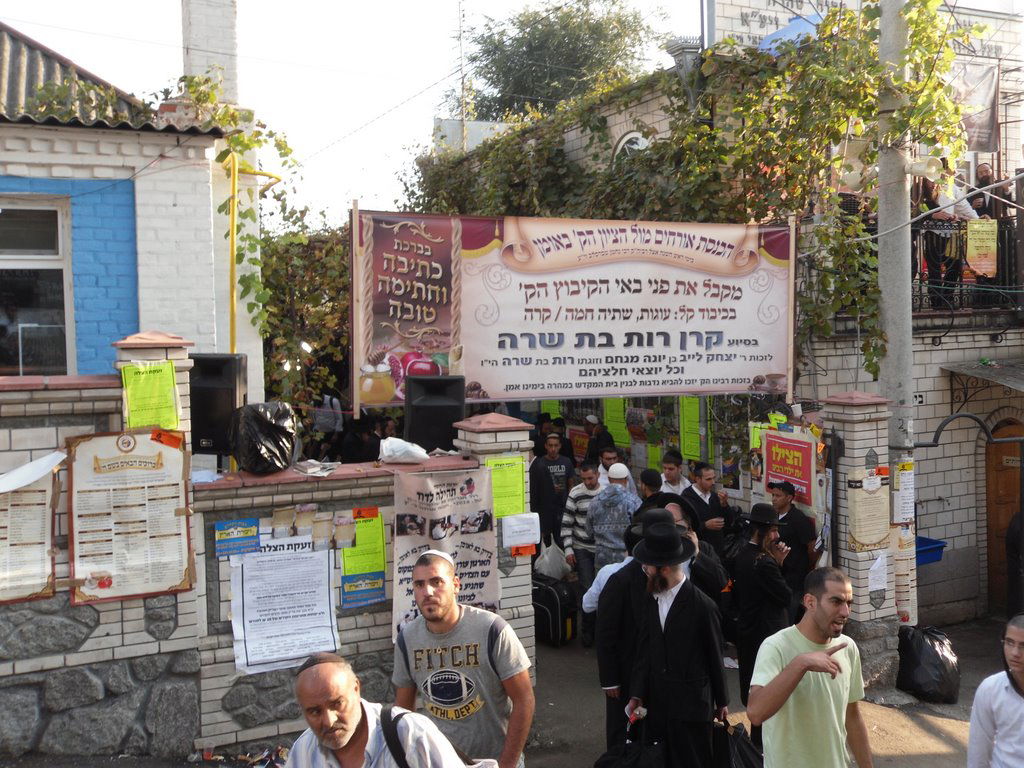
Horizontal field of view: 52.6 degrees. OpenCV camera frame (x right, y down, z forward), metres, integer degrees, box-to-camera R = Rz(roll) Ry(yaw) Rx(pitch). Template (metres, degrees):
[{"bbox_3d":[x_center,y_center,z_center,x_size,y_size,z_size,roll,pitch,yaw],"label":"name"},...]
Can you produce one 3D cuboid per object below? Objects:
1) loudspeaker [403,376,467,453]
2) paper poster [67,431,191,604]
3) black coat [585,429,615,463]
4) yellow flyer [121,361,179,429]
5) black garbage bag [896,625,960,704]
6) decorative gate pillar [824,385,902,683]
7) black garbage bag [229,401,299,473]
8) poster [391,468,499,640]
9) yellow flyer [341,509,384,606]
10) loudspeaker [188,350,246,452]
[{"bbox_3d":[-0.600,0.272,7.831,0.420,0.680,0.370,0,2,-12],"label":"loudspeaker"},{"bbox_3d":[-2.289,0.796,6.210,0.680,0.970,0.020,-3,2,-25],"label":"paper poster"},{"bbox_3d":[0.931,0.844,10.812,0.330,0.800,0.480,-2,2,-23],"label":"black coat"},{"bbox_3d":[-2.201,0.086,6.323,0.297,0.410,0.015,-6,4,-25],"label":"yellow flyer"},{"bbox_3d":[3.478,2.296,8.648,0.460,0.570,0.440,-1,2,0],"label":"black garbage bag"},{"bbox_3d":[3.020,1.340,9.060,0.470,2.515,0.470,-2,2,-25],"label":"decorative gate pillar"},{"bbox_3d":[-1.627,0.357,6.780,0.420,0.450,0.380,-2,2,-25],"label":"black garbage bag"},{"bbox_3d":[-0.449,1.157,7.045,0.740,1.140,0.030,-2,2,-25],"label":"poster"},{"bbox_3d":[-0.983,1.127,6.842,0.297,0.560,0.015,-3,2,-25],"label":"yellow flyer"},{"bbox_3d":[-2.053,0.133,7.184,0.420,0.680,0.370,-1,2,4],"label":"loudspeaker"}]

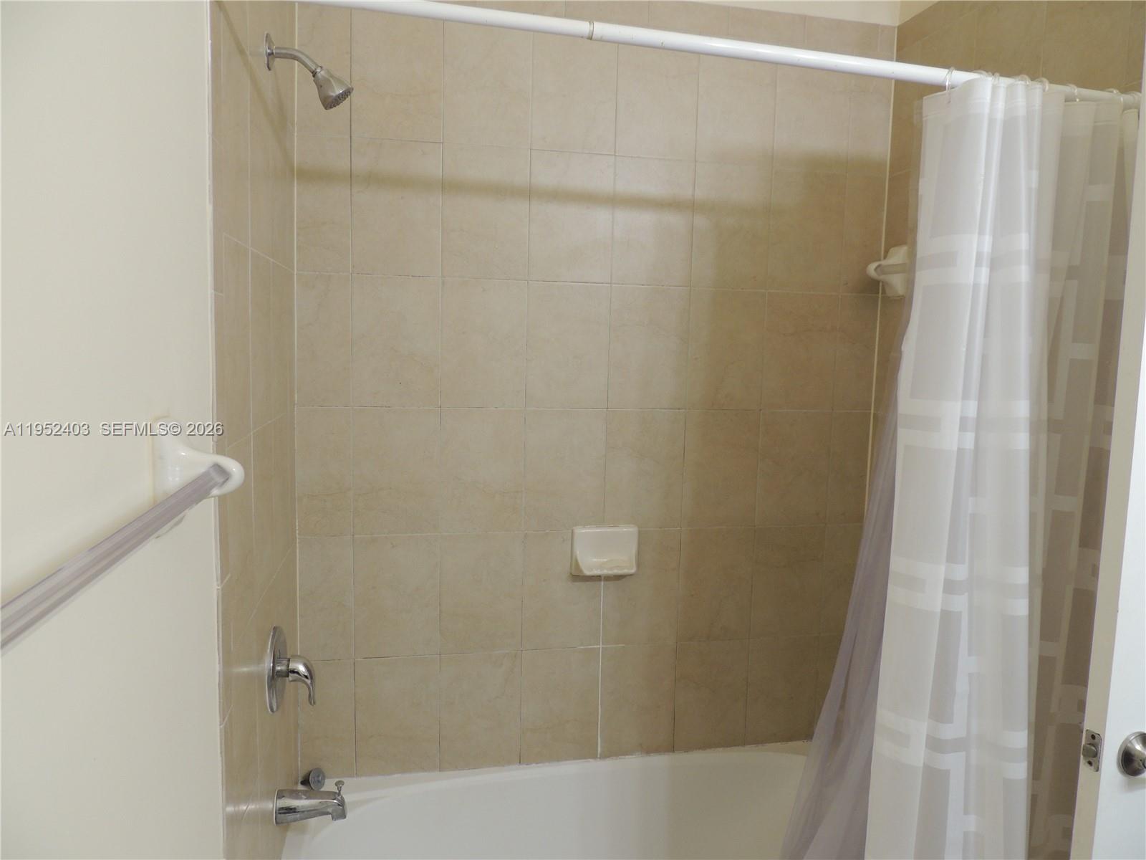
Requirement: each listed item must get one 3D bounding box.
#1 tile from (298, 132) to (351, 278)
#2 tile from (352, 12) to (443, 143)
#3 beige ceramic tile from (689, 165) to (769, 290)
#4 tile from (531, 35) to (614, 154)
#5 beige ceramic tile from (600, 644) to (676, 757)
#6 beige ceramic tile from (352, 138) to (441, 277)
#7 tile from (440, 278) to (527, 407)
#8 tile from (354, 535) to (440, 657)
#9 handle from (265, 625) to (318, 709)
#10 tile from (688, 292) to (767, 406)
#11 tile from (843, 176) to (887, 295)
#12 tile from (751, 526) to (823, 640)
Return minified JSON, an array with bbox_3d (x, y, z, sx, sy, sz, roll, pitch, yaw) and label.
[{"bbox_3d":[-0.561,-0.508,1.794,0.117,0.303,0.009,0,6,-11],"label":"tile"},{"bbox_3d":[-0.396,-0.811,1.792,0.202,0.303,0.009,0,6,-11],"label":"tile"},{"bbox_3d":[0.397,-0.506,1.987,0.202,0.303,0.009,0,6,-11],"label":"beige ceramic tile"},{"bbox_3d":[0.004,-0.809,1.871,0.202,0.303,0.010,0,6,-11],"label":"tile"},{"bbox_3d":[0.167,0.706,2.080,0.202,0.300,0.009,0,6,-11],"label":"beige ceramic tile"},{"bbox_3d":[-0.403,-0.507,1.823,0.202,0.303,0.010,0,6,-11],"label":"beige ceramic tile"},{"bbox_3d":[-0.213,-0.206,1.921,0.204,0.306,0.010,0,6,-11],"label":"tile"},{"bbox_3d":[-0.425,0.403,1.926,0.202,0.303,0.009,0,6,-11],"label":"tile"},{"bbox_3d":[-0.546,0.467,1.562,0.079,0.164,0.164,0,6,-11],"label":"handle"},{"bbox_3d":[0.393,-0.205,2.042,0.204,0.306,0.010,0,6,-11],"label":"tile"},{"bbox_3d":[0.753,-0.505,2.063,0.112,0.303,0.010,0,6,-12],"label":"tile"},{"bbox_3d":[0.574,0.405,2.129,0.201,0.302,0.009,0,7,-12],"label":"tile"}]

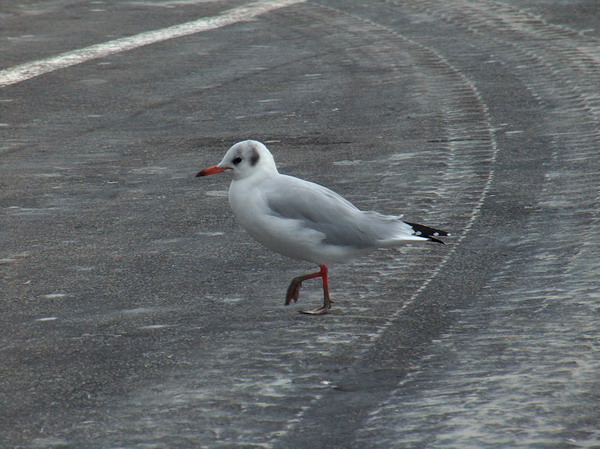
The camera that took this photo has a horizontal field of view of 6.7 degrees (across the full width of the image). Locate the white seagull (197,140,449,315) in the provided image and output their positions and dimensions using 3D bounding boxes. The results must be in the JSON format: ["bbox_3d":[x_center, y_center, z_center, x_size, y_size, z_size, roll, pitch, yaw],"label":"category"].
[{"bbox_3d":[0.031,0.004,7.100,0.348,0.242,0.120,0,12,0],"label":"white seagull"}]

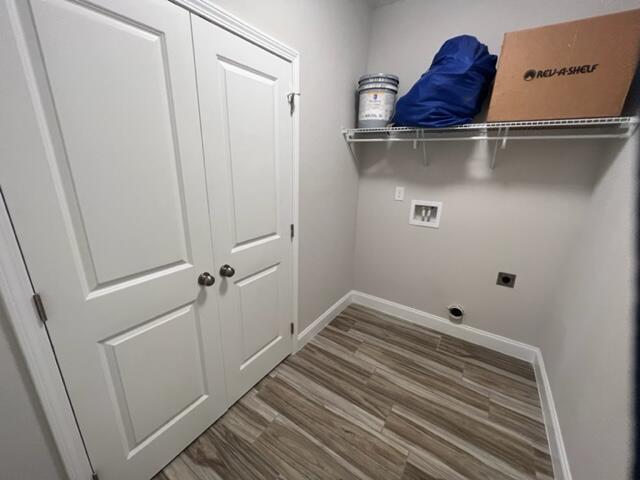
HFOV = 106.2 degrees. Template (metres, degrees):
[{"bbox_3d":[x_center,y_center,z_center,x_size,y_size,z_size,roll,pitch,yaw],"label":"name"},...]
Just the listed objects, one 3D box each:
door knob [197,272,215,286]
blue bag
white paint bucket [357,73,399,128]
[{"bbox_3d":[-0.541,0.197,1.166,0.064,0.062,0.062,13,19,33],"label":"door knob"},{"bbox_3d":[0.859,-1.064,1.699,0.600,0.510,0.310,13,19,33],"label":"blue bag"},{"bbox_3d":[0.462,-1.085,1.947,0.310,0.365,0.310,2,16,0],"label":"white paint bucket"}]

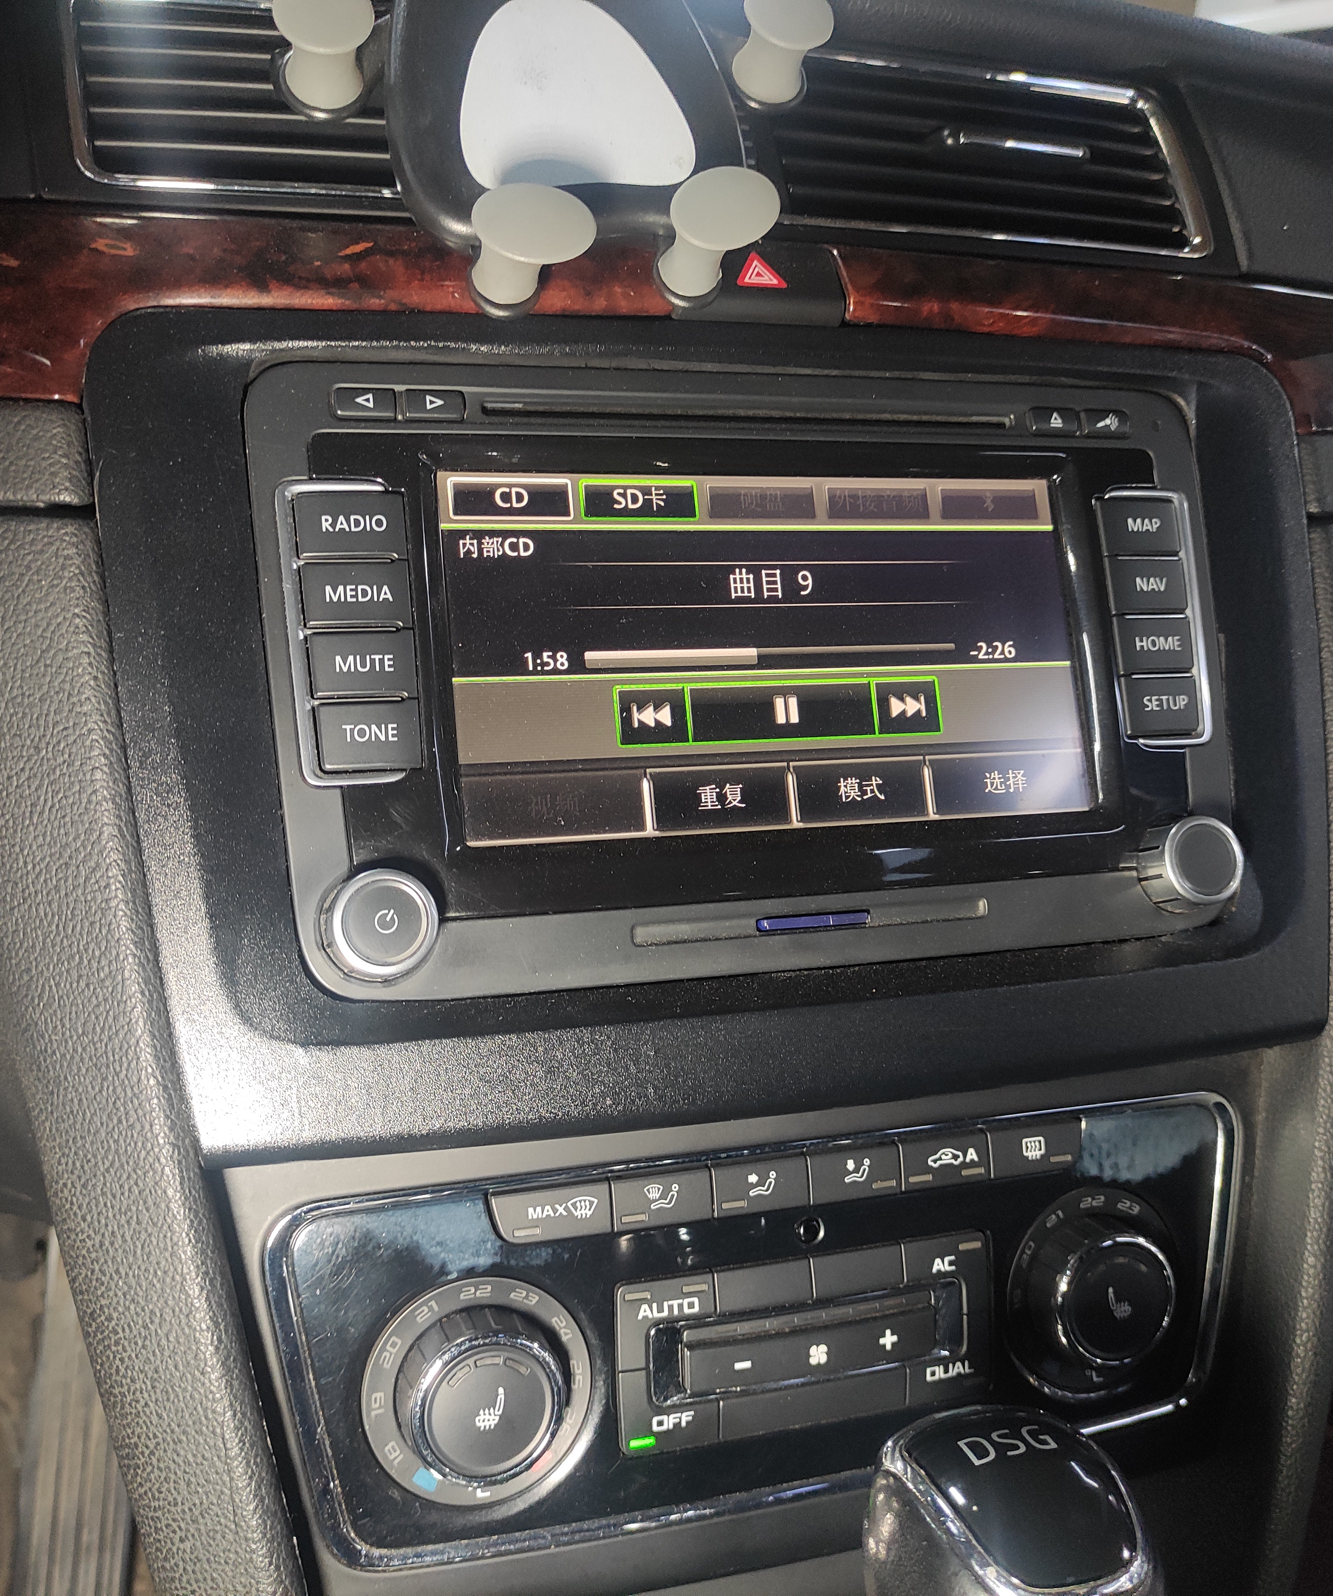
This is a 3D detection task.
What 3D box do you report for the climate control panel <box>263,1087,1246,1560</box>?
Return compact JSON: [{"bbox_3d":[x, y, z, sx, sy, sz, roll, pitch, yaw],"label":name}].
[{"bbox_3d":[0.029,0.108,0.324,0.219,0.075,0.025,-3,3,-18],"label":"climate control panel"}]

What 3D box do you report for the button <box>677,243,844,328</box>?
[{"bbox_3d":[0.019,-0.114,0.350,0.041,0.021,0.012,-3,-23,-17],"label":"button"}]

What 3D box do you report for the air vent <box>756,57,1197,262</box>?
[{"bbox_3d":[0.076,-0.156,0.387,0.117,0.051,0.025,-3,-19,-20],"label":"air vent"}]

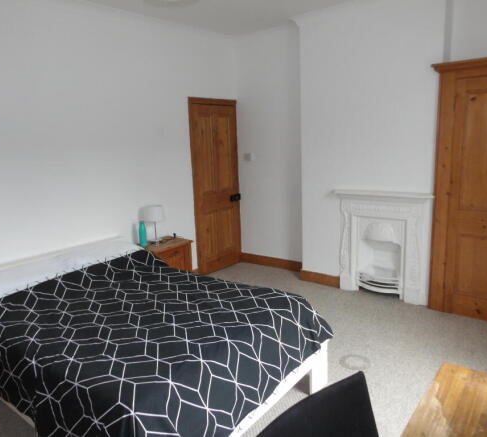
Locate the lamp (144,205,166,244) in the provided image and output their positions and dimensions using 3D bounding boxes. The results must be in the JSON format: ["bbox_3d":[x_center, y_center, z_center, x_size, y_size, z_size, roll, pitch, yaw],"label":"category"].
[{"bbox_3d":[-0.871,0.072,3.960,0.180,0.385,0.180,-2,11,0],"label":"lamp"}]

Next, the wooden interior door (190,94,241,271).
[{"bbox_3d":[-0.324,-0.363,4.832,0.070,2.050,0.800,6,14,38],"label":"wooden interior door"}]

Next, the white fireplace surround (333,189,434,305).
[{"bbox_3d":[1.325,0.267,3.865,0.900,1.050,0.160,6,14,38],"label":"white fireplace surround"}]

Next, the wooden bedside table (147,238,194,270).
[{"bbox_3d":[-0.772,0.557,4.026,0.370,0.600,0.490,6,14,38],"label":"wooden bedside table"}]

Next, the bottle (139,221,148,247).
[{"bbox_3d":[-0.964,0.155,3.892,0.073,0.260,0.073,6,14,38],"label":"bottle"}]

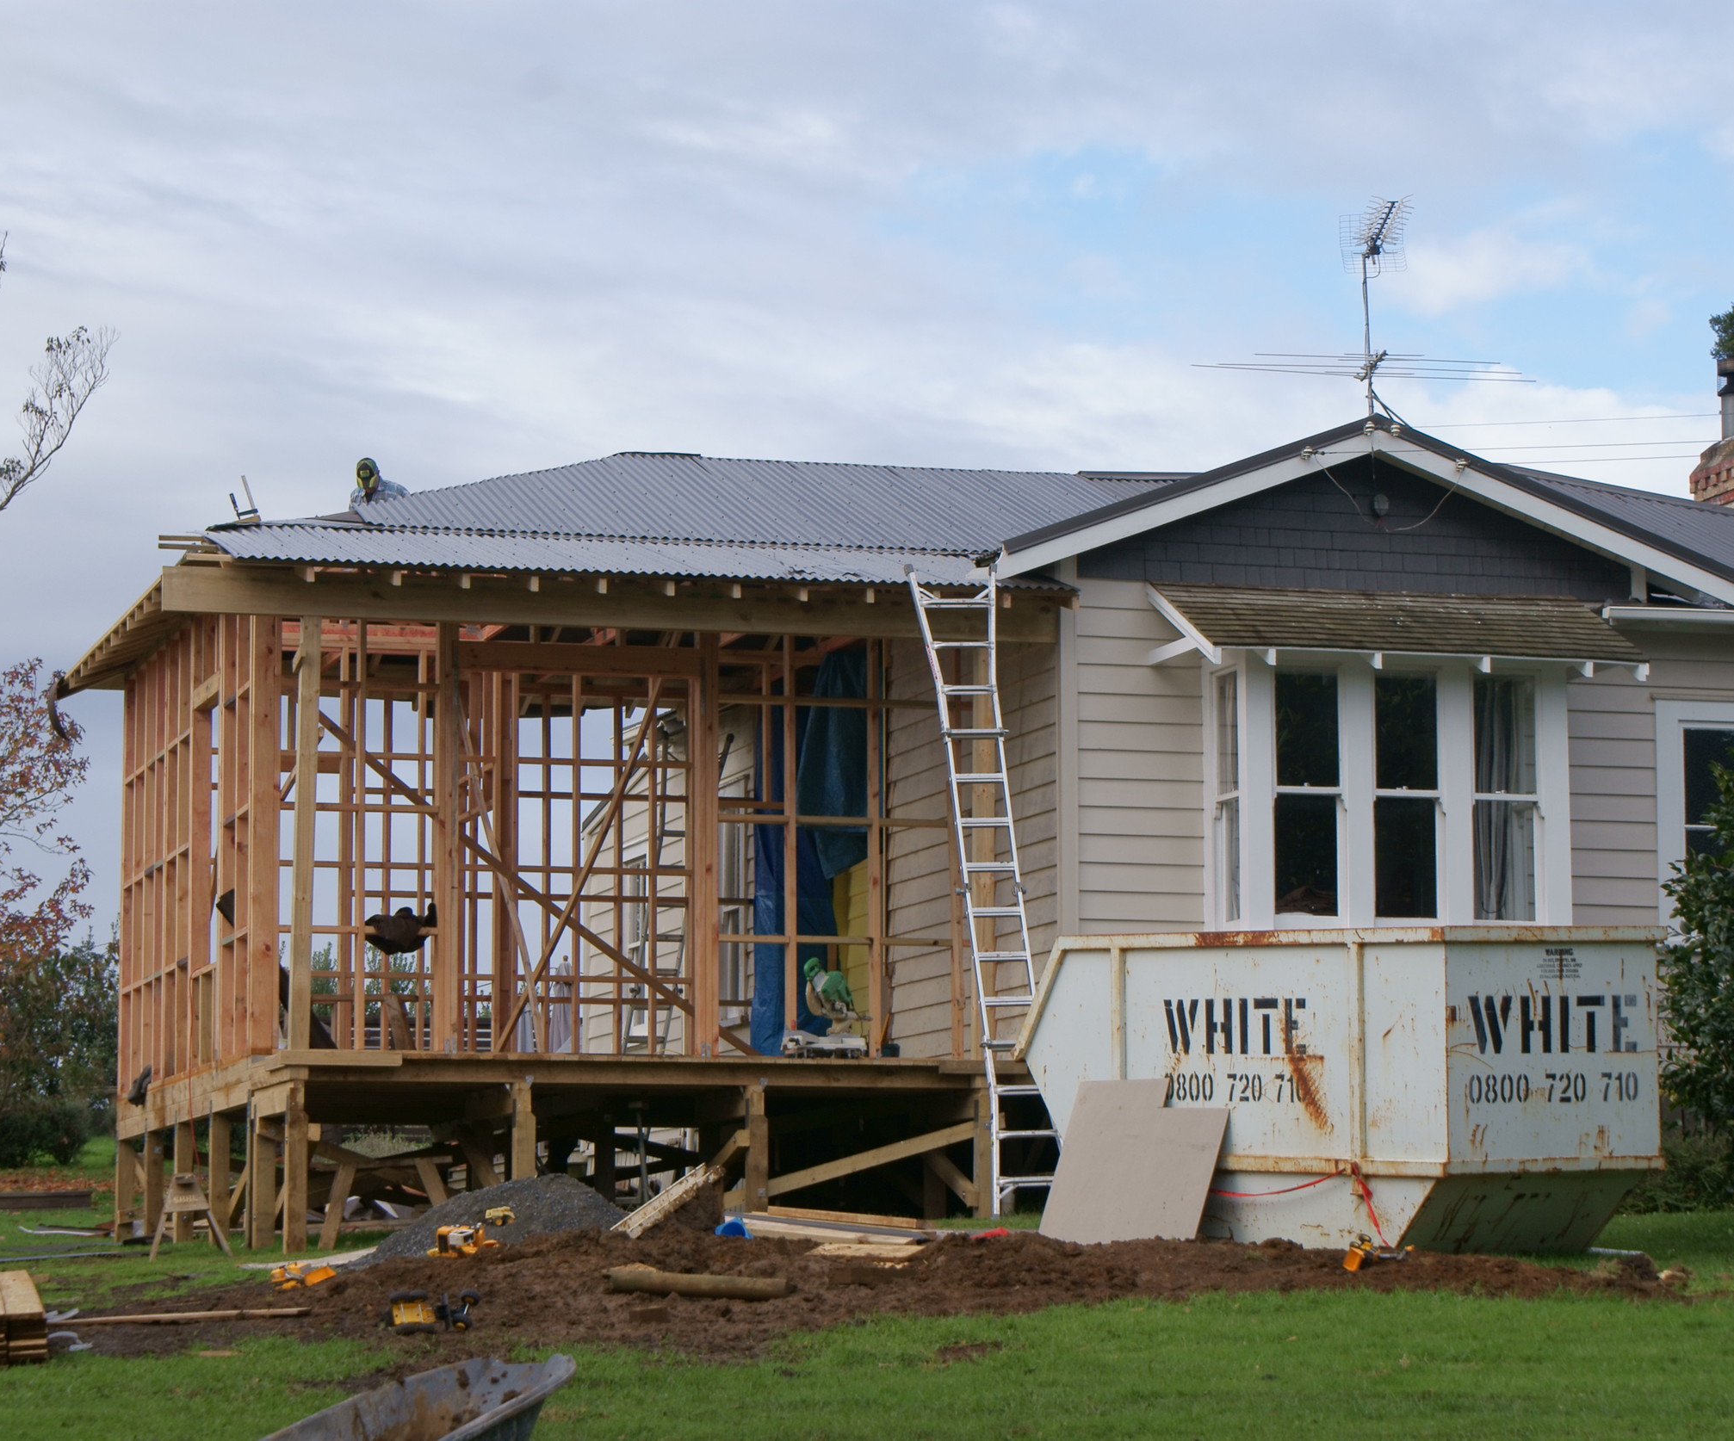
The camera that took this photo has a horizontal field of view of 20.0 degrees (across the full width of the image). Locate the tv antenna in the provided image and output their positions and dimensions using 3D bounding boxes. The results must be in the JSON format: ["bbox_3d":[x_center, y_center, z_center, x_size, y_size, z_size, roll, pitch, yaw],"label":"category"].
[{"bbox_3d":[3.477,-2.812,32.799,2.402,1.414,1.600,1,-7,-9],"label":"tv antenna"}]

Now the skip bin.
[{"bbox_3d":[2.645,2.123,28.188,1.654,1.800,3.843,2,-4,-35],"label":"skip bin"}]

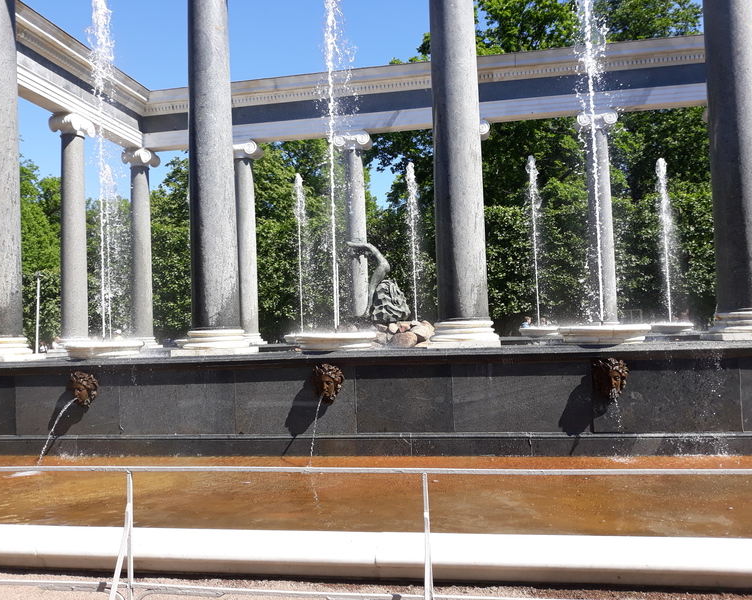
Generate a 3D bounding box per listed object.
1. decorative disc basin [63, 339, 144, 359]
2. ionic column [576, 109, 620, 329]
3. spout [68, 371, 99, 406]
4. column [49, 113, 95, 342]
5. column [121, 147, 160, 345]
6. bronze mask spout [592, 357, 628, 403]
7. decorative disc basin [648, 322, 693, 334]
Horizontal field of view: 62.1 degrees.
[{"bbox_3d":[-4.825,0.874,11.091,1.338,0.296,1.338,-2,-3,0],"label":"decorative disc basin"},{"bbox_3d":[7.666,-2.686,21.360,1.310,7.648,1.109,-2,-3,9],"label":"ionic column"},{"bbox_3d":[-4.900,1.488,10.453,0.430,0.593,0.344,-2,-3,9],"label":"spout"},{"bbox_3d":[-9.713,-2.182,20.061,1.109,7.648,1.310,-2,-3,9],"label":"column"},{"bbox_3d":[-9.054,-1.995,24.072,1.262,7.648,1.262,-2,-3,9],"label":"column"},{"bbox_3d":[3.420,1.167,9.102,0.449,0.621,0.344,-2,-3,9],"label":"bronze mask spout"},{"bbox_3d":[9.878,0.897,20.830,1.338,0.296,1.338,-2,-3,9],"label":"decorative disc basin"}]

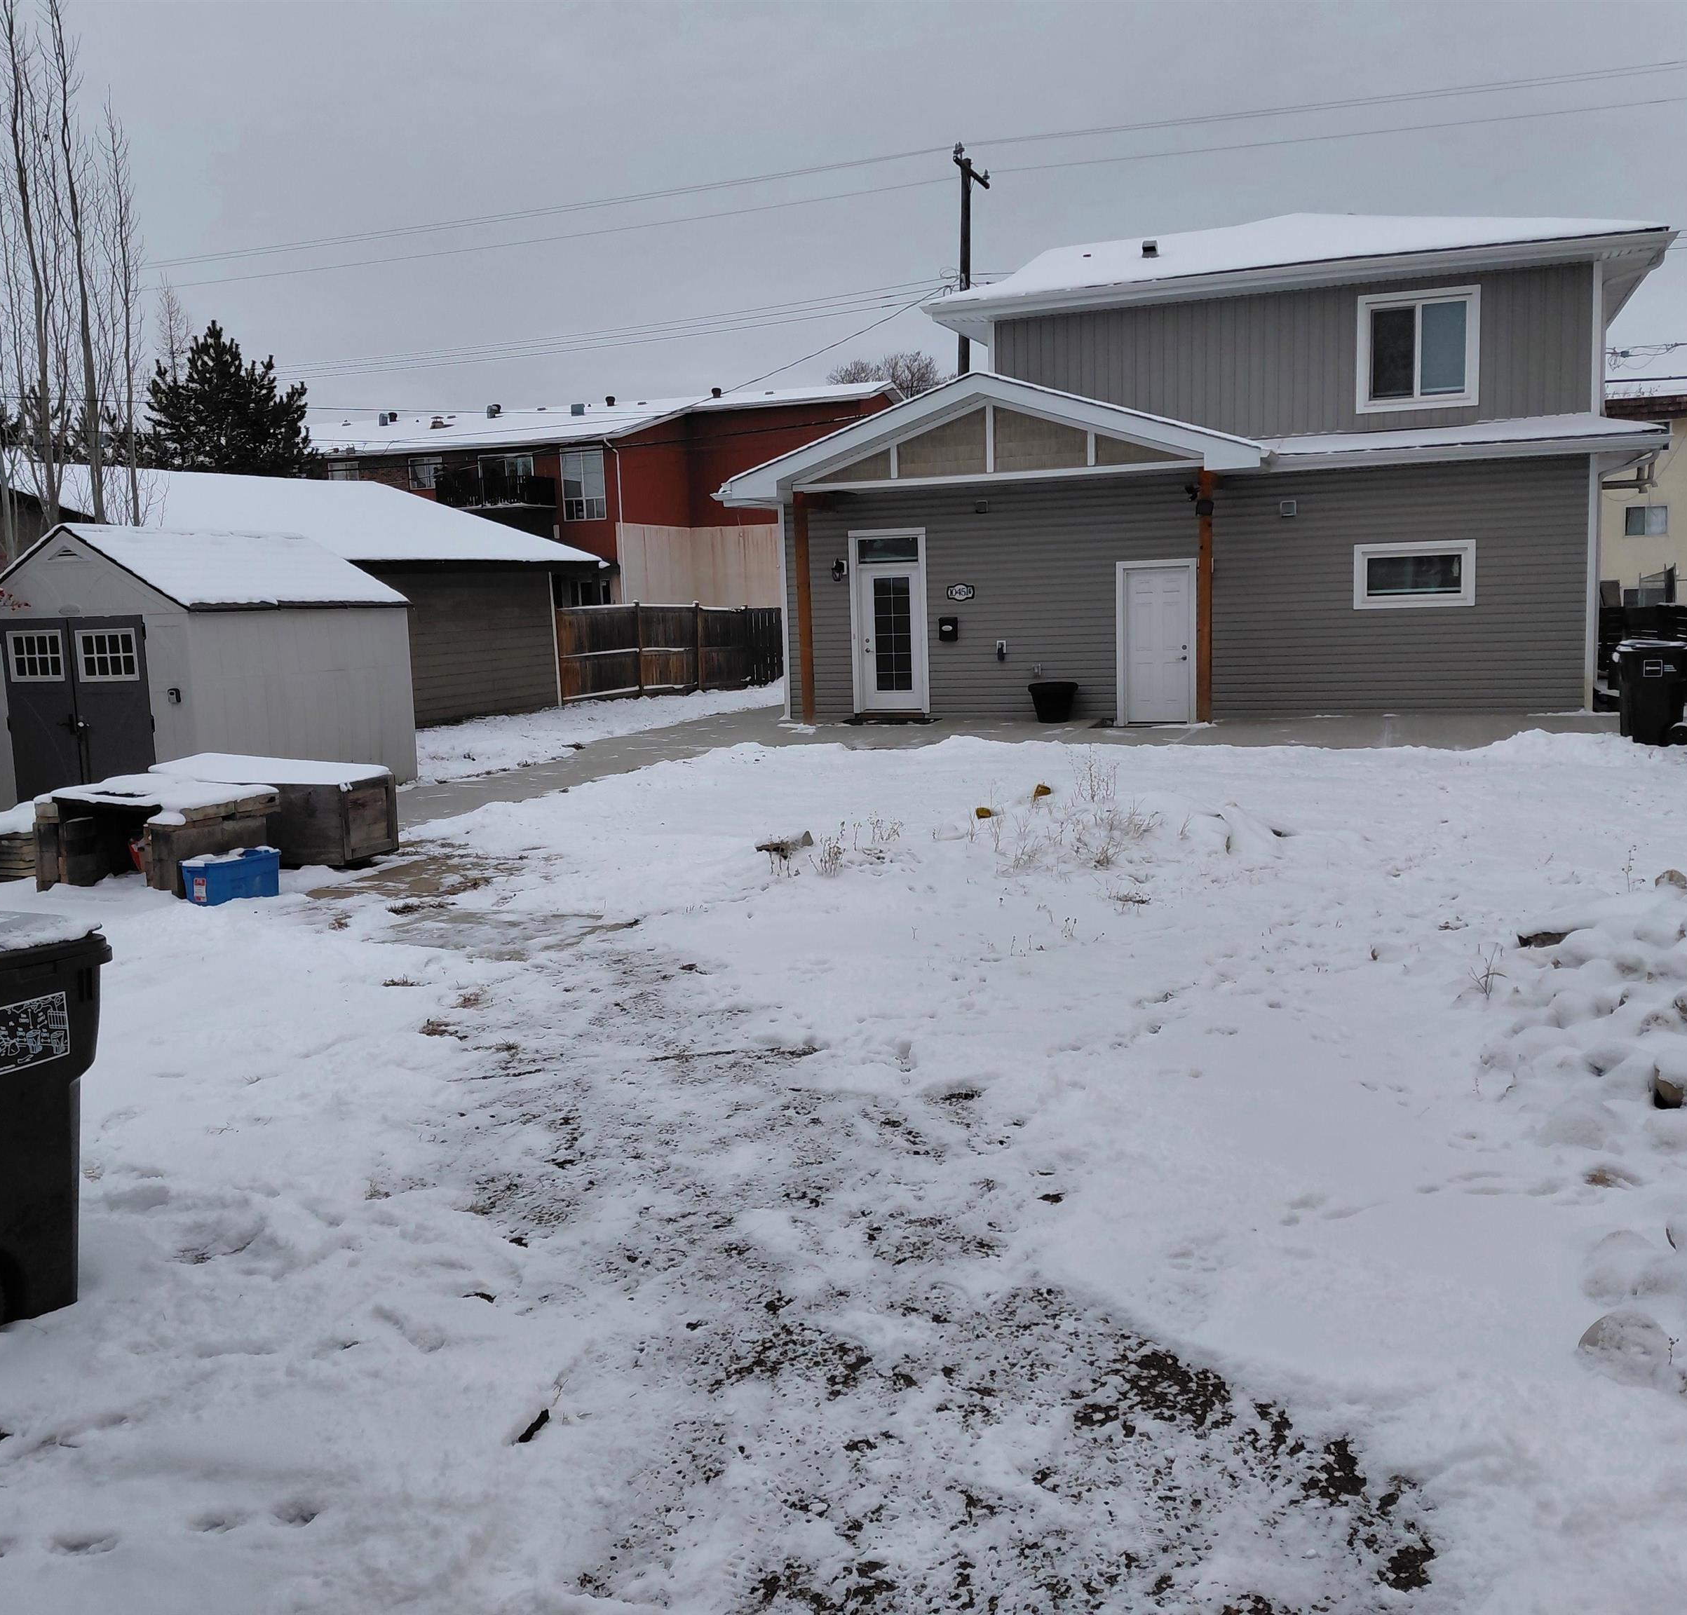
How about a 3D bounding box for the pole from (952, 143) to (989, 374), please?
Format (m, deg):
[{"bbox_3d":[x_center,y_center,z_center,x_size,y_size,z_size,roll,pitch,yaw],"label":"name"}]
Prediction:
[{"bbox_3d":[2.713,-8.002,32.109,0.320,10.817,2.200,1,8,22],"label":"pole"}]

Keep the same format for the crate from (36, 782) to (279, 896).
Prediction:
[{"bbox_3d":[-4.540,0.218,10.351,1.262,0.601,0.857,1,8,22],"label":"crate"}]

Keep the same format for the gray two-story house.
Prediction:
[{"bbox_3d":[5.357,-5.262,23.867,11.800,7.260,9.100,1,7,20],"label":"gray two-story house"}]

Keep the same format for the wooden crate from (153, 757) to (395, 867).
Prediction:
[{"bbox_3d":[-4.229,0.031,11.679,1.762,0.627,0.720,1,8,22],"label":"wooden crate"}]

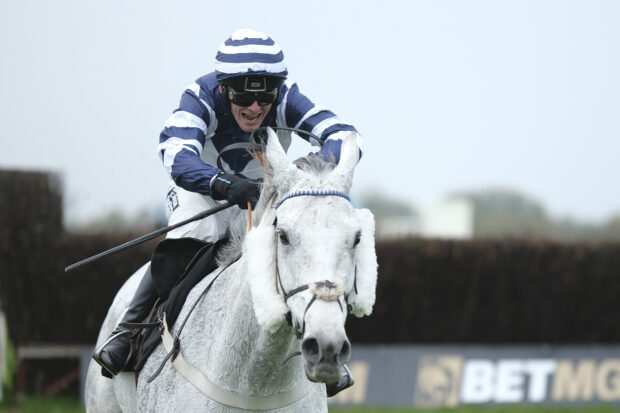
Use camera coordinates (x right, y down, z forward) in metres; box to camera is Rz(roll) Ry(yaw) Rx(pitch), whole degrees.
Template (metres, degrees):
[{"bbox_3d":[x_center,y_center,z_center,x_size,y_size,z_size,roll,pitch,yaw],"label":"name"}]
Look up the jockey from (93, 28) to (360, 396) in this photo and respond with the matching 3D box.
[{"bbox_3d":[-0.240,0.030,6.200,0.820,1.160,0.950,0,-1,-14],"label":"jockey"}]

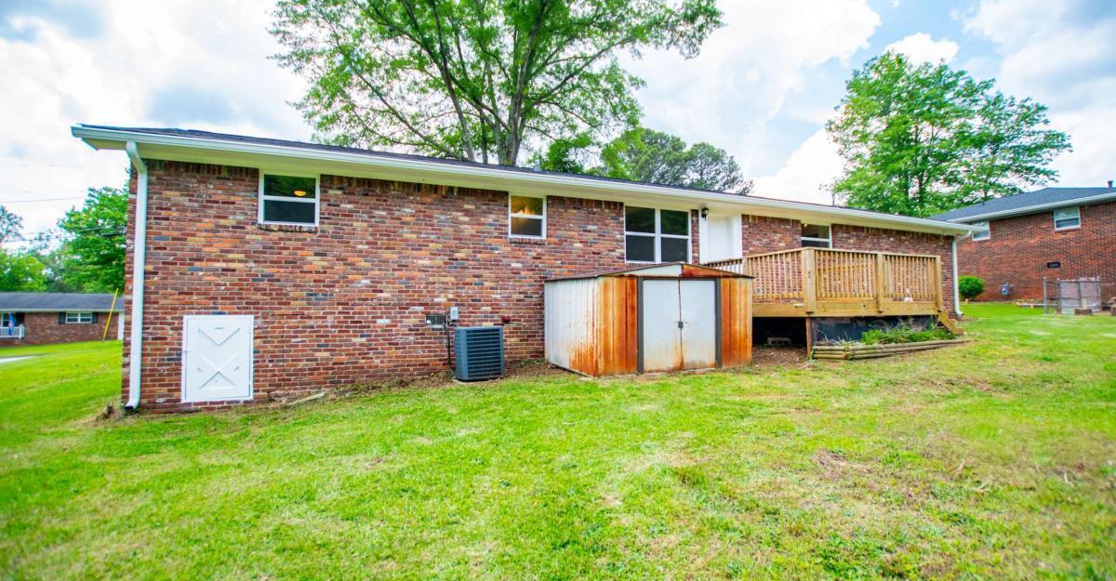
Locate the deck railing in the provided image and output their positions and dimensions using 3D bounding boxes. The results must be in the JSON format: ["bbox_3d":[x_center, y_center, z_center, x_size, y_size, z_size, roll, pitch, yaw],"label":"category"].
[{"bbox_3d":[5.099,-0.042,9.172,3.630,1.103,2.470,1,-3,-22],"label":"deck railing"}]

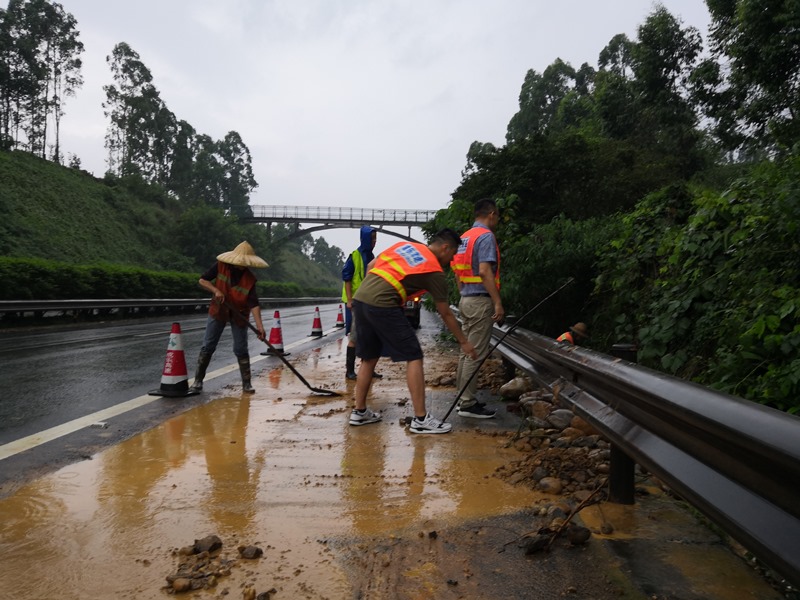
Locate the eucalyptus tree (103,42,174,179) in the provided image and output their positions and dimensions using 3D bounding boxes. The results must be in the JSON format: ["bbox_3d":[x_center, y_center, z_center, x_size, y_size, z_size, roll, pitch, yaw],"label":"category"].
[{"bbox_3d":[-30.173,-21.865,72.000,8.000,16.000,7.500,0,0,-18],"label":"eucalyptus tree"}]

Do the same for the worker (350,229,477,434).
[{"bbox_3d":[0.097,0.224,4.500,0.880,1.440,0.600,0,0,-22],"label":"worker"}]

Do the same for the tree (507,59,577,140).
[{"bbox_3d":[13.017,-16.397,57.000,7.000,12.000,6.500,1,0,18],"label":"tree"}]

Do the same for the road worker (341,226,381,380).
[{"bbox_3d":[-0.440,0.035,7.220,0.400,1.750,0.500,1,0,25],"label":"road worker"}]

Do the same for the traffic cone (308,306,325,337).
[{"bbox_3d":[-1.995,0.524,15.000,0.410,0.700,0.410,0,0,0],"label":"traffic cone"}]

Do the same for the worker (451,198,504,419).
[{"bbox_3d":[0.636,0.057,5.120,0.420,1.740,0.520,0,0,-33],"label":"worker"}]

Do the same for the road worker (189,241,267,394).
[{"bbox_3d":[-1.714,0.169,6.200,0.740,1.490,0.580,0,0,-13],"label":"road worker"}]

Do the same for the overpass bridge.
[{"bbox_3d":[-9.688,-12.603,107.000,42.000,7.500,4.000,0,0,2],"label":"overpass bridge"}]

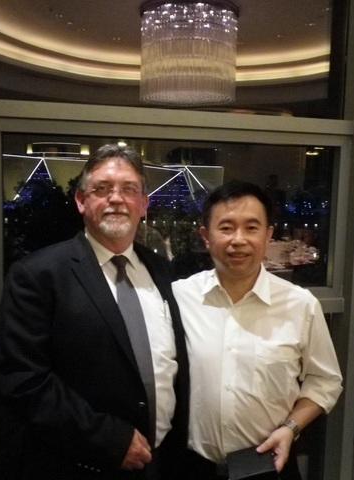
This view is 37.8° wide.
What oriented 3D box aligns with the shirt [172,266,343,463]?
[{"bbox_3d":[0.195,0.330,1.420,0.500,0.530,0.280,2,6,11],"label":"shirt"}]

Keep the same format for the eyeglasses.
[{"bbox_3d":[-0.169,-0.133,1.385,0.142,0.043,0.135,0,6,-11],"label":"eyeglasses"}]

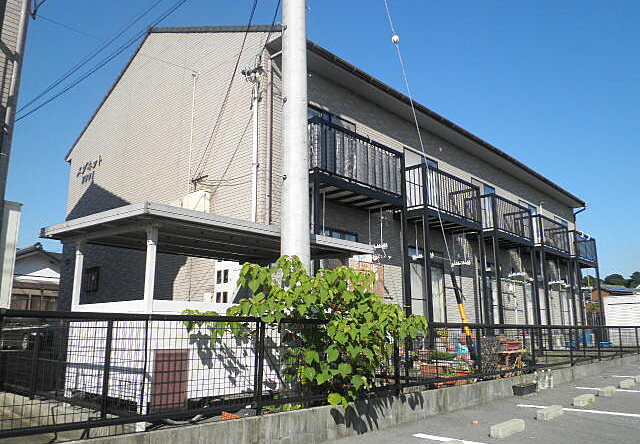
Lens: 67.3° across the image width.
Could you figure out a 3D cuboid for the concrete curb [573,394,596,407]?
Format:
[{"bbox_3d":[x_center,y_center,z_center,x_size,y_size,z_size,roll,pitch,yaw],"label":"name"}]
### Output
[{"bbox_3d":[3.621,2.430,6.580,0.120,0.090,0.600,-13,-18,43],"label":"concrete curb"}]

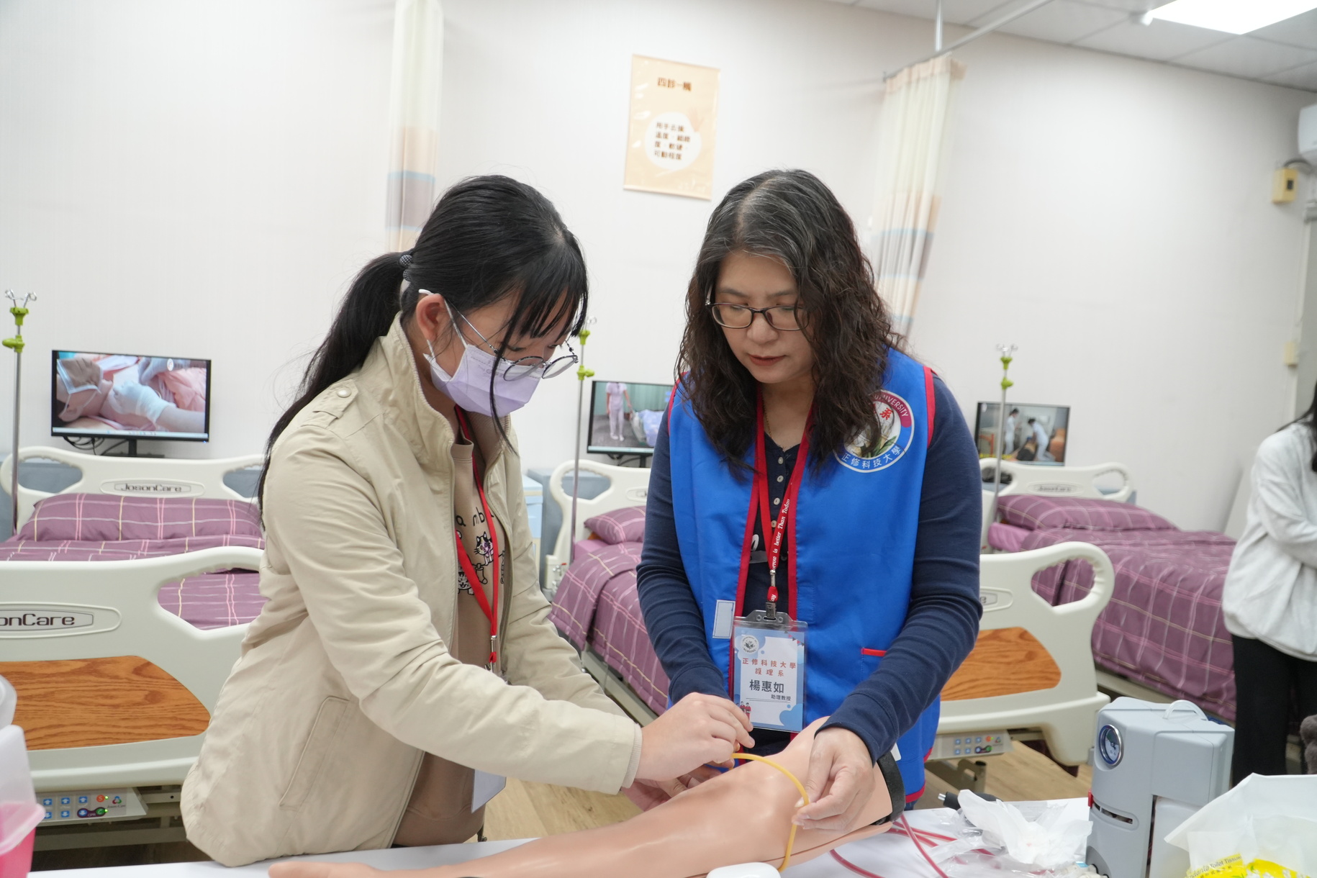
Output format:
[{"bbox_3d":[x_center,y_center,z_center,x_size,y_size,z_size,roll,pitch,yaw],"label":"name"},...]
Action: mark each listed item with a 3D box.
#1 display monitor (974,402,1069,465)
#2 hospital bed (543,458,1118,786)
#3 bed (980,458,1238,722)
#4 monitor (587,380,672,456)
[{"bbox_3d":[1.817,-0.007,4.975,0.541,0.330,0.070,2,4,-17],"label":"display monitor"},{"bbox_3d":[0.333,0.634,3.237,0.985,0.943,2.030,2,4,-21],"label":"hospital bed"},{"bbox_3d":[2.176,0.676,3.860,0.985,1.004,2.030,2,4,-19],"label":"bed"},{"bbox_3d":[-0.044,-0.080,4.402,0.541,0.330,0.070,2,4,-16],"label":"monitor"}]

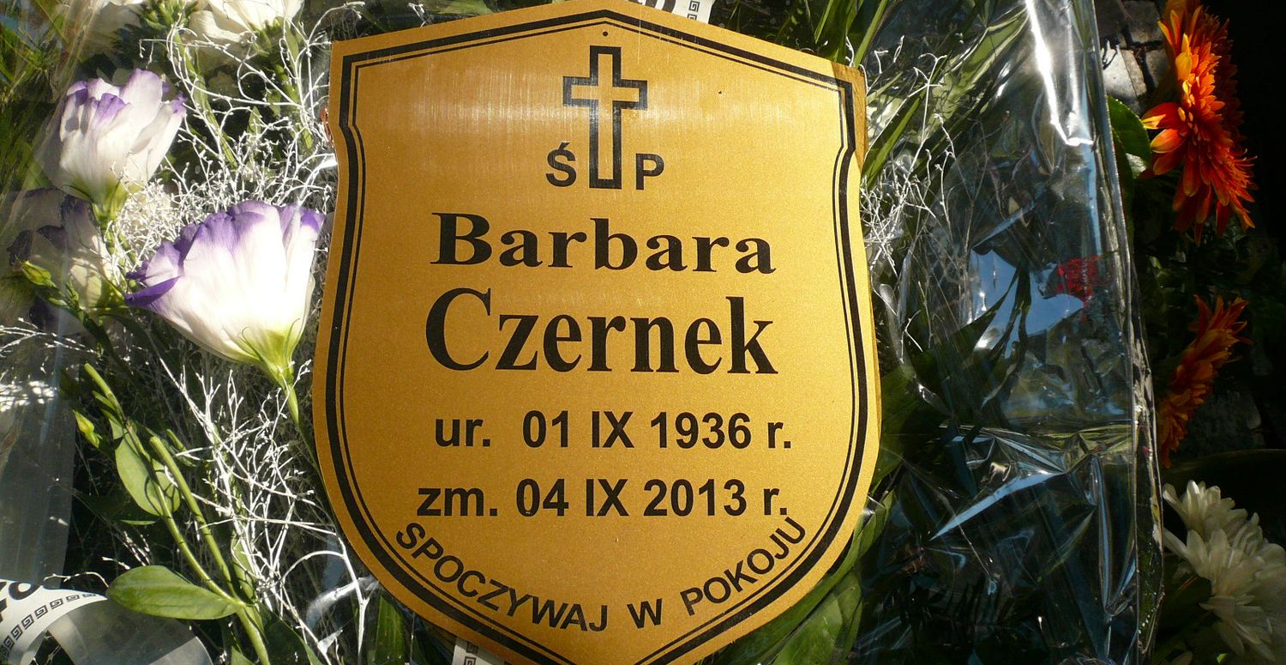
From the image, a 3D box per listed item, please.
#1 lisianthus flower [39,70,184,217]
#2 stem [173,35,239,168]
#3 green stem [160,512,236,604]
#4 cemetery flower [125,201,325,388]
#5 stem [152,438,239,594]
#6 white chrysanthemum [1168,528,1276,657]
[{"bbox_3d":[-0.225,-0.080,0.440,0.058,0.060,0.057,5,6,0],"label":"lisianthus flower"},{"bbox_3d":[-0.189,-0.099,0.450,0.005,0.059,0.005,-20,15,0],"label":"stem"},{"bbox_3d":[-0.188,0.096,0.440,0.006,0.049,0.006,-33,12,0],"label":"green stem"},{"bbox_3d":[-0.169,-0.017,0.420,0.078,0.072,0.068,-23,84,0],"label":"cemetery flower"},{"bbox_3d":[-0.188,0.076,0.435,0.005,0.074,0.005,-22,12,0],"label":"stem"},{"bbox_3d":[0.284,0.127,0.510,0.042,0.062,0.062,-34,0,18],"label":"white chrysanthemum"}]

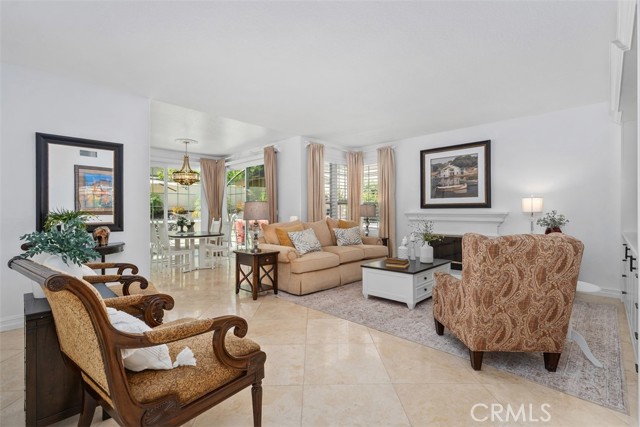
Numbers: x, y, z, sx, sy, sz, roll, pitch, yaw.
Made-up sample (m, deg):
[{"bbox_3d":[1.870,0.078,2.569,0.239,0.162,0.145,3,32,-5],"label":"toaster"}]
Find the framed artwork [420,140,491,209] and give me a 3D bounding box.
[{"bbox_3d":[2.500,-0.685,5.350,1.235,1.180,0.050,0,0,42],"label":"framed artwork"}]

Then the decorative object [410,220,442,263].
[{"bbox_3d":[1.580,0.407,4.200,0.460,0.620,0.400,0,0,-44],"label":"decorative object"}]

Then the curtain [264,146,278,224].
[{"bbox_3d":[-1.070,-0.165,6.260,0.370,2.630,0.130,0,0,42],"label":"curtain"}]

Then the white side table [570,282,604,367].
[{"bbox_3d":[1.985,0.870,2.265,0.400,0.600,0.400,0,0,-44],"label":"white side table"}]

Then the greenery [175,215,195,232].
[{"bbox_3d":[-2.920,0.235,6.120,0.360,0.370,0.320,0,0,-44],"label":"greenery"}]

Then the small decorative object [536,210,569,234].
[{"bbox_3d":[3.360,0.140,4.120,0.350,0.370,0.350,0,0,38],"label":"small decorative object"}]

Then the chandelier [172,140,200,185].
[{"bbox_3d":[-2.860,-1.070,6.100,0.530,1.000,0.530,0,0,-44],"label":"chandelier"}]

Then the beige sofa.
[{"bbox_3d":[0.185,0.655,5.250,2.250,1.070,1.000,0,0,-45],"label":"beige sofa"}]

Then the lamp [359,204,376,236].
[{"bbox_3d":[1.020,0.163,6.120,0.370,0.735,0.370,0,1,0],"label":"lamp"}]

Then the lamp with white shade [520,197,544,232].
[{"bbox_3d":[3.260,0.073,4.350,0.280,0.710,0.280,0,0,42],"label":"lamp with white shade"}]

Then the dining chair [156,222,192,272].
[{"bbox_3d":[-2.980,0.690,5.820,0.520,1.000,0.460,0,0,-45],"label":"dining chair"}]

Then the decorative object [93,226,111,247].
[{"bbox_3d":[-2.580,0.267,3.370,0.165,0.230,0.150,0,0,-44],"label":"decorative object"}]

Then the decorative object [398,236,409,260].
[{"bbox_3d":[1.355,0.565,4.620,0.160,0.370,0.160,0,0,-44],"label":"decorative object"}]

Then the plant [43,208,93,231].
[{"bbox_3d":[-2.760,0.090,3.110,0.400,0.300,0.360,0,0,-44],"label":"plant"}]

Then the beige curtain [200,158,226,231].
[{"bbox_3d":[-2.770,-0.100,7.400,0.620,2.580,0.140,0,0,-43],"label":"beige curtain"}]

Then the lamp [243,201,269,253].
[{"bbox_3d":[-0.917,0.186,4.110,0.375,0.725,0.375,0,0,0],"label":"lamp"}]

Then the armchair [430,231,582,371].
[{"bbox_3d":[1.470,0.670,2.390,0.720,1.040,0.920,0,0,-1],"label":"armchair"}]

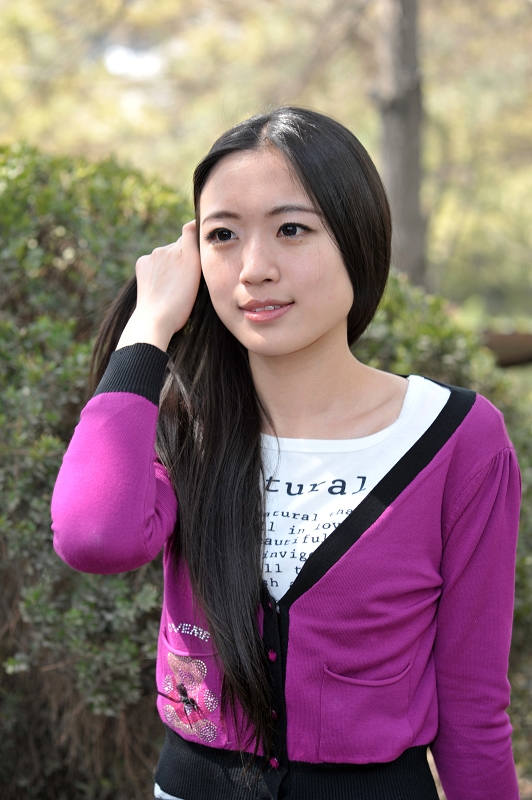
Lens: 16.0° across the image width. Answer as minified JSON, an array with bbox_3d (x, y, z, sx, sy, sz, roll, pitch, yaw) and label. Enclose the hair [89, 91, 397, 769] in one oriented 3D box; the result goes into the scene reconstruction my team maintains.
[{"bbox_3d":[-0.022,0.023,1.735,0.250,0.575,0.240,1,3,20],"label":"hair"}]

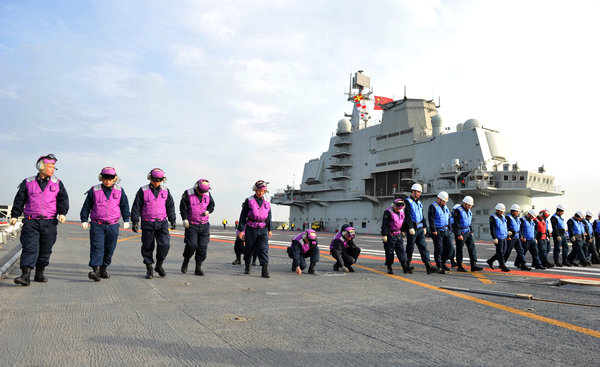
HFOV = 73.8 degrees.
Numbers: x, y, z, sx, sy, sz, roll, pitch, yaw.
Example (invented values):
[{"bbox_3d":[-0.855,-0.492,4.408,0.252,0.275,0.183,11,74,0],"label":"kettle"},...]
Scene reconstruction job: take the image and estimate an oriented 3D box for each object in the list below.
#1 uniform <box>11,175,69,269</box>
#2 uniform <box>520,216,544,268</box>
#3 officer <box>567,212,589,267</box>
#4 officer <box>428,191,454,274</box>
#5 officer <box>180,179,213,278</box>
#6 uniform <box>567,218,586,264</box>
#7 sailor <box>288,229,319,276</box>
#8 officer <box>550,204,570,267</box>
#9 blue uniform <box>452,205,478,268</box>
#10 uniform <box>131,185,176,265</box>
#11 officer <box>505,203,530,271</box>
[{"bbox_3d":[-3.571,0.513,5.500,0.650,1.284,0.400,5,-7,-29],"label":"uniform"},{"bbox_3d":[6.457,1.622,11.100,0.540,1.436,0.460,6,-8,-33],"label":"uniform"},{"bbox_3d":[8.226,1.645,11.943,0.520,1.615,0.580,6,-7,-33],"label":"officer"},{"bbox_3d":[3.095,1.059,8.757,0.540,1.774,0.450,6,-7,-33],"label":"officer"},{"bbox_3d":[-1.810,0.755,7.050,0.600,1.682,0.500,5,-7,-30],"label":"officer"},{"bbox_3d":[8.224,1.720,11.935,0.520,1.376,0.480,6,-7,-33],"label":"uniform"},{"bbox_3d":[0.059,1.319,7.800,0.520,0.858,0.600,6,-8,-34],"label":"sailor"},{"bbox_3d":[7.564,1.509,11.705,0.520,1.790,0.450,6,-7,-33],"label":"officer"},{"bbox_3d":[3.874,1.221,9.300,0.550,1.489,0.440,6,-7,-31],"label":"blue uniform"},{"bbox_3d":[-2.396,0.673,6.594,0.700,1.322,0.400,5,-7,-29],"label":"uniform"},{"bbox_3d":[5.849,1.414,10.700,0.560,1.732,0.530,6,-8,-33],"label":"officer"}]

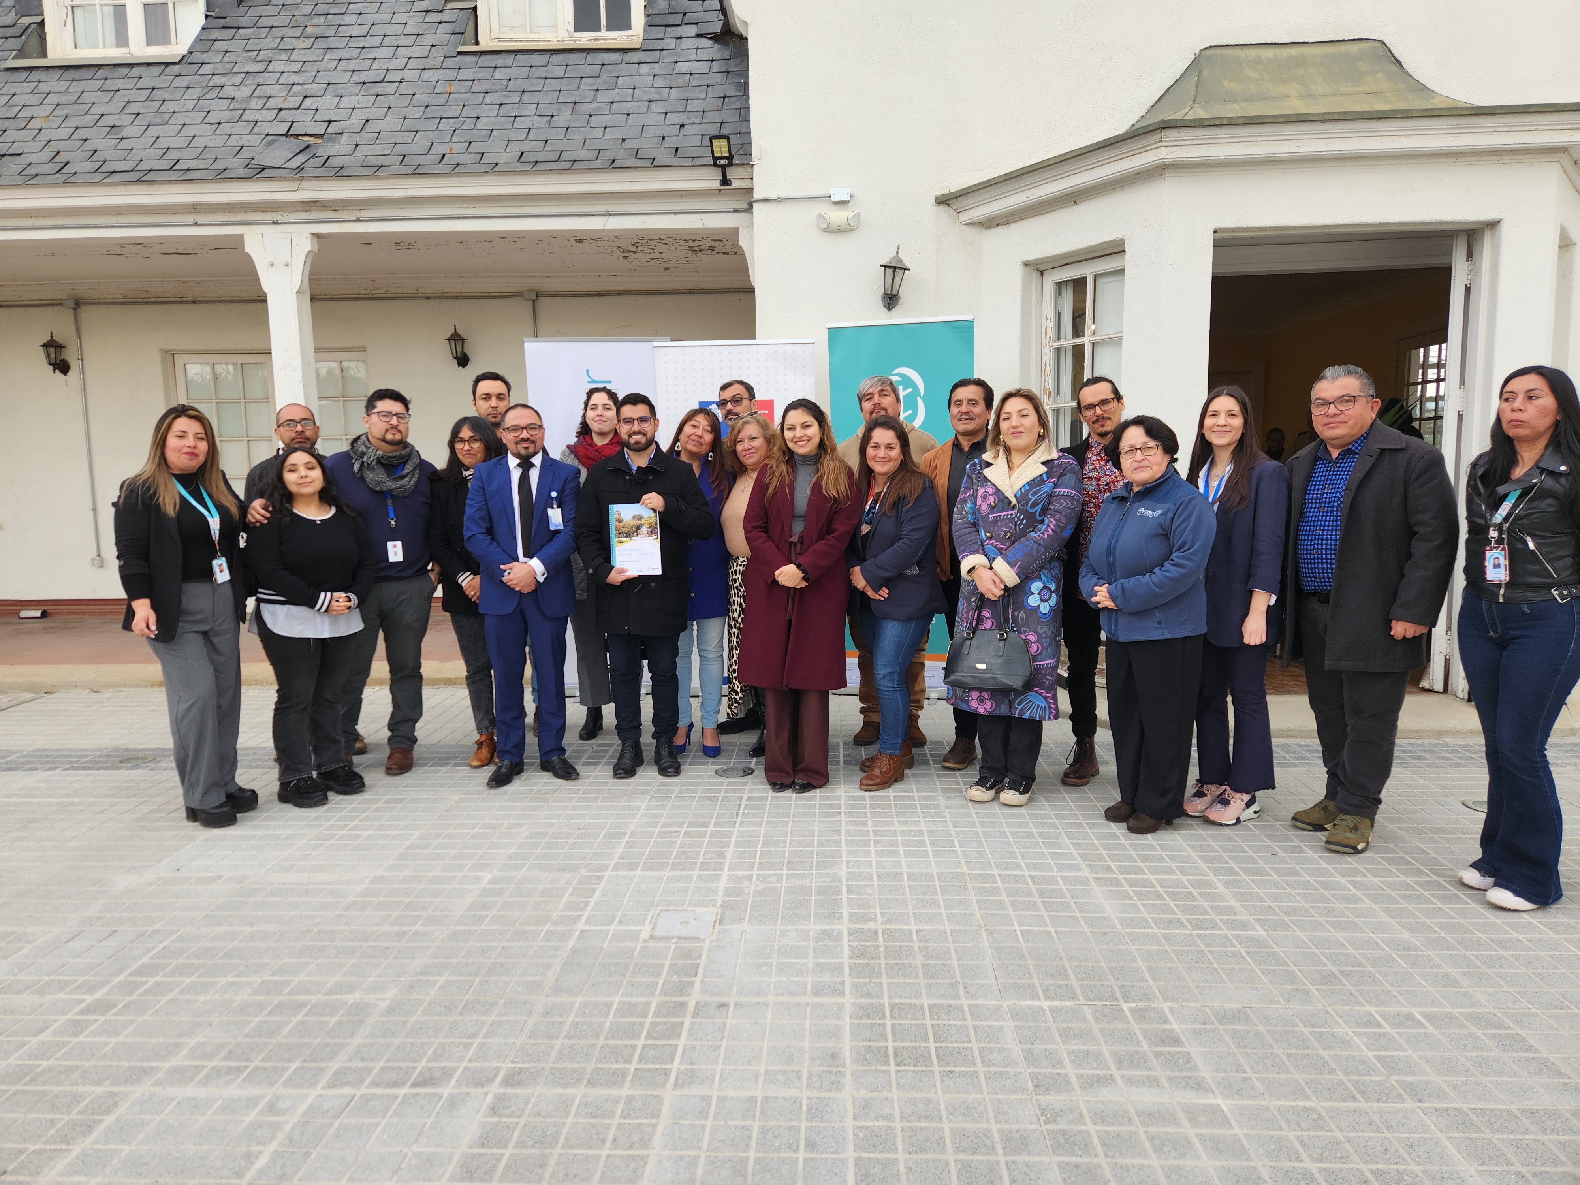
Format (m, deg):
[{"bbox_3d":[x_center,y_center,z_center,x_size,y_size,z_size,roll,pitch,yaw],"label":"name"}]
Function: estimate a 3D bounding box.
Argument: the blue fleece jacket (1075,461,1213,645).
[{"bbox_3d":[1.349,-0.148,3.950,0.520,0.662,0.360,5,9,38],"label":"blue fleece jacket"}]

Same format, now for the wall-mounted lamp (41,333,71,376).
[{"bbox_3d":[-6.253,-2.032,8.930,0.185,0.370,0.240,-1,7,2],"label":"wall-mounted lamp"}]

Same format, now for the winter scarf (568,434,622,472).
[{"bbox_3d":[-0.930,-0.659,5.120,0.300,0.270,0.250,-2,7,-5],"label":"winter scarf"}]

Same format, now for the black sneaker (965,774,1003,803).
[{"bbox_3d":[0.805,0.756,4.276,0.101,0.120,0.270,3,8,31],"label":"black sneaker"}]

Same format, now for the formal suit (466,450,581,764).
[{"bbox_3d":[-1.175,0.075,4.617,0.500,1.380,0.300,-2,7,-5],"label":"formal suit"}]

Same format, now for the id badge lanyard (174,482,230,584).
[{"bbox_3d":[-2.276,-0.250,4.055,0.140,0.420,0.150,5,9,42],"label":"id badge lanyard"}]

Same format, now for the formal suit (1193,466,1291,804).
[{"bbox_3d":[1.741,0.142,4.075,0.430,1.323,0.290,5,9,38],"label":"formal suit"}]

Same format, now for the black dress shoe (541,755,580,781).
[{"bbox_3d":[-1.028,0.739,4.667,0.105,0.115,0.301,-7,9,-39],"label":"black dress shoe"}]

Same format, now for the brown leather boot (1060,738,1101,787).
[{"bbox_3d":[1.241,0.683,4.449,0.109,0.200,0.295,4,8,34],"label":"brown leather boot"}]

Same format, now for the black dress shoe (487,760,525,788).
[{"bbox_3d":[-1.251,0.757,4.630,0.105,0.110,0.305,0,7,6],"label":"black dress shoe"}]

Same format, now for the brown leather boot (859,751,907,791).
[{"bbox_3d":[0.400,0.716,4.422,0.099,0.175,0.265,5,9,42],"label":"brown leather boot"}]

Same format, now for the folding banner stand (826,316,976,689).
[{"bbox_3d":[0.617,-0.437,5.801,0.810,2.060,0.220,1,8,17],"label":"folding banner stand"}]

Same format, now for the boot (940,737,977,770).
[{"bbox_3d":[0.763,0.692,4.735,0.112,0.140,0.300,3,8,30],"label":"boot"}]

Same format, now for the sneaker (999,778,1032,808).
[{"bbox_3d":[0.918,0.772,4.253,0.108,0.110,0.272,2,8,22],"label":"sneaker"}]

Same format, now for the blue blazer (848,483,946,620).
[{"bbox_3d":[0.463,-0.170,4.499,0.460,0.594,0.330,4,8,34],"label":"blue blazer"}]

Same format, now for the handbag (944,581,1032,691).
[{"bbox_3d":[0.761,0.166,4.030,0.325,0.400,0.150,1,8,17],"label":"handbag"}]

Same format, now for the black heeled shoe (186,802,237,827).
[{"bbox_3d":[-2.288,0.832,4.150,0.250,0.130,0.097,3,8,26],"label":"black heeled shoe"}]

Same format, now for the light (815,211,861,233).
[{"bbox_3d":[0.274,-2.083,5.901,0.250,0.115,0.090,-2,7,3],"label":"light"}]

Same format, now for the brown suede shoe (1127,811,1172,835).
[{"bbox_3d":[1.340,0.806,3.881,0.250,0.110,0.096,-7,9,-39],"label":"brown suede shoe"}]

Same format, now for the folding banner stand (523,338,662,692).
[{"bbox_3d":[-1.054,-0.411,5.995,0.835,2.025,0.200,-2,7,-6],"label":"folding banner stand"}]

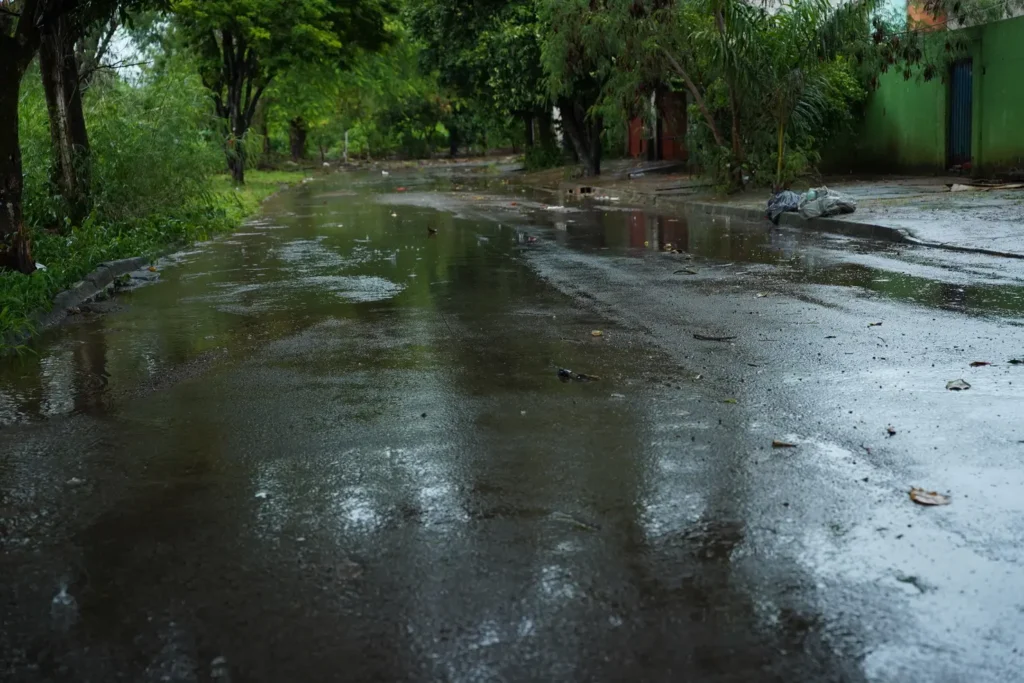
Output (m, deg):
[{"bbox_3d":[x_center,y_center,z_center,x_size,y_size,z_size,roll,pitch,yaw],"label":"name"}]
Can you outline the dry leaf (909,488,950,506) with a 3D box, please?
[{"bbox_3d":[1.548,0.575,4.850,0.150,0.030,0.090,2,10,20],"label":"dry leaf"}]

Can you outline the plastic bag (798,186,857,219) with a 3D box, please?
[{"bbox_3d":[3.930,-1.732,16.300,0.660,0.360,0.500,1,10,15],"label":"plastic bag"}]

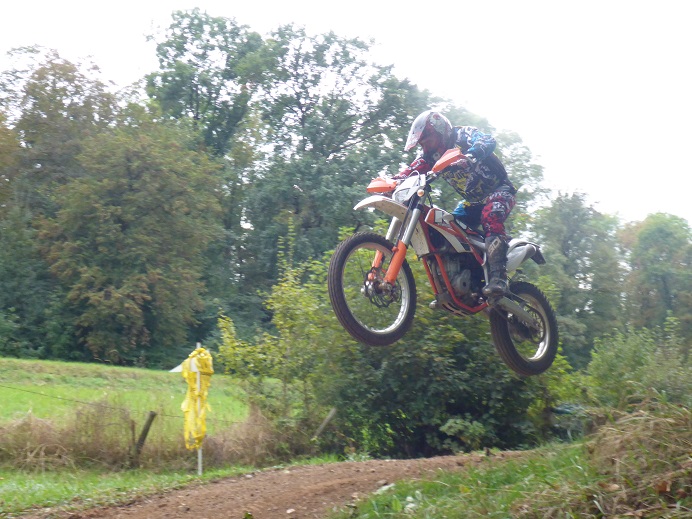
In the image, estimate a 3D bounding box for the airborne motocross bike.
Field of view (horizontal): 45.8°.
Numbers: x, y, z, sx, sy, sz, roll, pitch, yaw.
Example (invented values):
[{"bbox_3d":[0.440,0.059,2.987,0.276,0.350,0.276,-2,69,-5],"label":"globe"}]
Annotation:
[{"bbox_3d":[0.726,0.054,5.421,2.102,1.245,0.830,16,-22,-37],"label":"airborne motocross bike"}]

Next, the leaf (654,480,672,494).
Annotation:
[{"bbox_3d":[1.159,0.835,3.000,0.055,0.045,0.045,-3,-6,20],"label":"leaf"}]

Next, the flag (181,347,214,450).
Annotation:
[{"bbox_3d":[-1.812,1.702,10.000,0.390,1.250,0.280,0,-6,-10],"label":"flag"}]

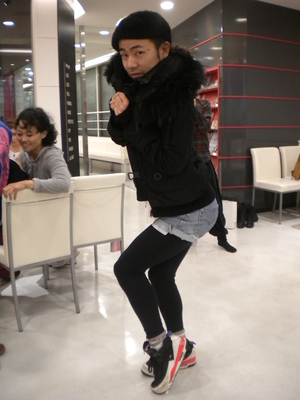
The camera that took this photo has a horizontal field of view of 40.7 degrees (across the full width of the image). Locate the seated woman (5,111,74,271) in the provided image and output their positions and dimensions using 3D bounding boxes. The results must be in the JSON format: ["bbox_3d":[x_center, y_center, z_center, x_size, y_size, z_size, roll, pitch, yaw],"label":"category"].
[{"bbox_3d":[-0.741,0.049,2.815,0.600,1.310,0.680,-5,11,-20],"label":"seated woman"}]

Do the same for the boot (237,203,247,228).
[{"bbox_3d":[1.105,0.181,4.857,0.110,0.260,0.270,1,11,13],"label":"boot"}]

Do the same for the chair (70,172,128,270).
[{"bbox_3d":[-0.485,0.229,3.064,0.425,0.875,0.550,-8,13,-33],"label":"chair"}]

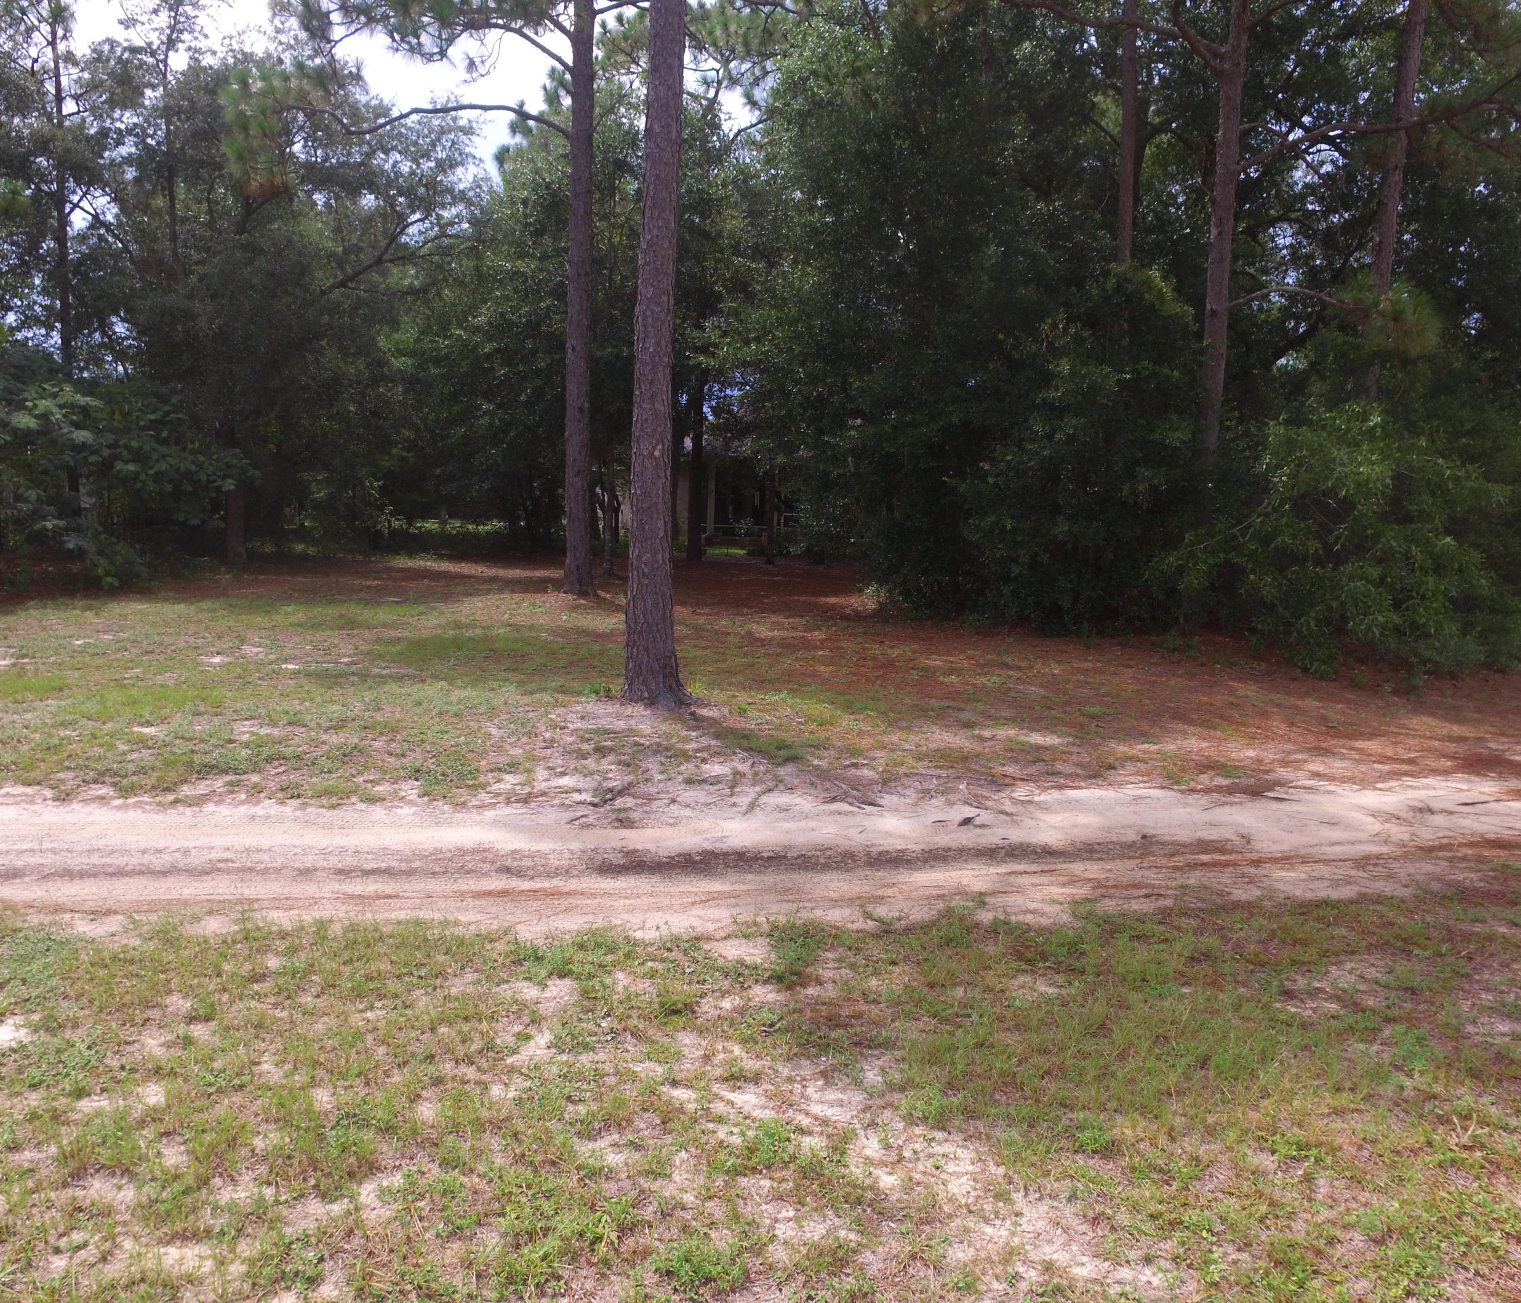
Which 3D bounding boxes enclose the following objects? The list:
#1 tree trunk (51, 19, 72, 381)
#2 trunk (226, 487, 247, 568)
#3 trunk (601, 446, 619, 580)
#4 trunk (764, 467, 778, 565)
[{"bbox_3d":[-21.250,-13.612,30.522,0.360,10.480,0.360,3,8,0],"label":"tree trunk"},{"bbox_3d":[-13.977,-3.290,26.635,0.510,2.000,0.510,1,9,0],"label":"trunk"},{"bbox_3d":[-3.674,-3.383,24.346,0.320,3.080,0.320,1,9,0],"label":"trunk"},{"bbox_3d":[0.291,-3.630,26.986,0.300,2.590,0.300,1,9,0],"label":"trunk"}]

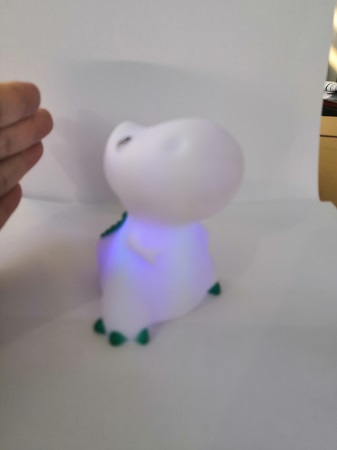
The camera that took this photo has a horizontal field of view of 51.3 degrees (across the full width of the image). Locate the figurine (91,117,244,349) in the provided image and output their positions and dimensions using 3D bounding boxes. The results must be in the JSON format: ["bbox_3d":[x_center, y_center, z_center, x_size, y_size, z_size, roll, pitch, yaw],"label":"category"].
[{"bbox_3d":[-0.004,0.000,0.240,0.118,0.138,0.102,18,26,40],"label":"figurine"}]

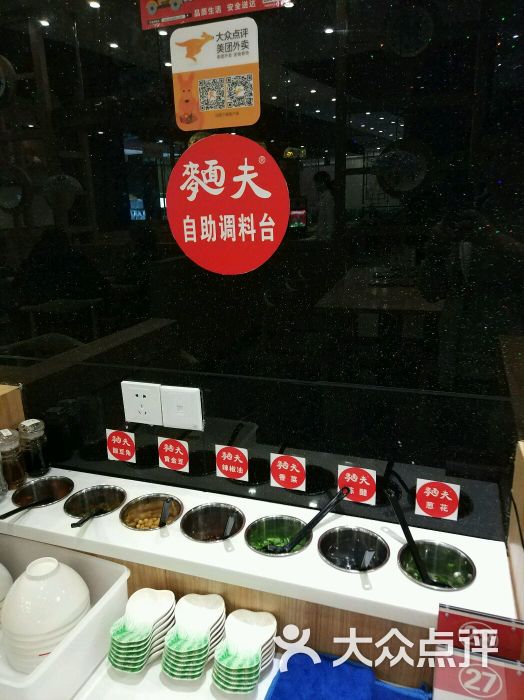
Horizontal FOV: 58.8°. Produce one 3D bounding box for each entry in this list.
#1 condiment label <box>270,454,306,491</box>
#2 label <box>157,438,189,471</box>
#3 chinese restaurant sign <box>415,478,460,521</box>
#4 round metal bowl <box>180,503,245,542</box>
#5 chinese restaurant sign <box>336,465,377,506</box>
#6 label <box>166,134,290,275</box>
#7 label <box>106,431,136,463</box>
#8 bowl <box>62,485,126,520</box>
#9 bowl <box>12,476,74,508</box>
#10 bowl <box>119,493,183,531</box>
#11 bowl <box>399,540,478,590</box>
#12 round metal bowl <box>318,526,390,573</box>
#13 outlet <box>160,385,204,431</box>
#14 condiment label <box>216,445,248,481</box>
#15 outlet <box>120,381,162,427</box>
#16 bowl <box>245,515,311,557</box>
[{"bbox_3d":[0.050,0.234,0.885,0.069,0.069,0.004,4,15,17],"label":"condiment label"},{"bbox_3d":[-0.178,0.212,0.932,0.068,0.068,0.007,5,16,17],"label":"label"},{"bbox_3d":[0.296,0.255,0.783,0.068,0.068,0.007,4,15,18],"label":"chinese restaurant sign"},{"bbox_3d":[-0.089,0.353,0.870,0.119,0.075,0.119,-1,14,0],"label":"round metal bowl"},{"bbox_3d":[0.173,0.248,0.849,0.069,0.069,0.004,4,15,17],"label":"chinese restaurant sign"},{"bbox_3d":[-0.062,-0.238,0.772,0.225,0.225,0.007,3,15,18],"label":"label"},{"bbox_3d":[-0.295,0.203,0.969,0.068,0.068,0.007,4,16,18],"label":"label"},{"bbox_3d":[-0.325,0.339,0.925,0.116,0.088,0.116,-1,15,0],"label":"bowl"},{"bbox_3d":[-0.445,0.332,0.962,0.116,0.088,0.116,-1,15,0],"label":"bowl"},{"bbox_3d":[-0.211,0.345,0.904,0.119,0.075,0.119,-1,14,0],"label":"bowl"},{"bbox_3d":[0.272,0.375,0.734,0.116,0.088,0.116,3,15,18],"label":"bowl"},{"bbox_3d":[0.151,0.368,0.773,0.116,0.088,0.116,-1,15,0],"label":"round metal bowl"},{"bbox_3d":[-0.156,0.115,0.916,0.086,0.086,0.010,4,15,17],"label":"outlet"},{"bbox_3d":[-0.059,0.225,0.917,0.069,0.069,0.004,4,15,17],"label":"condiment label"},{"bbox_3d":[-0.239,0.109,0.941,0.086,0.086,0.010,4,15,17],"label":"outlet"},{"bbox_3d":[0.030,0.361,0.831,0.119,0.075,0.119,-1,14,0],"label":"bowl"}]

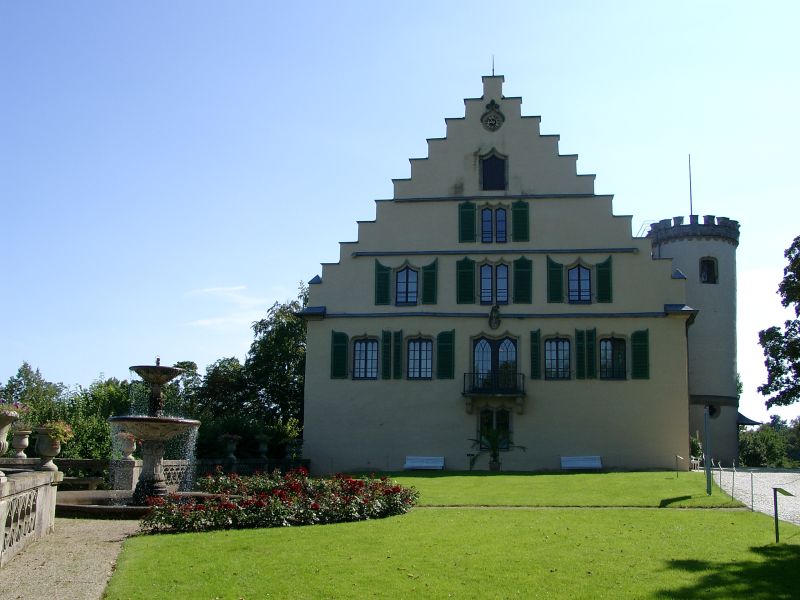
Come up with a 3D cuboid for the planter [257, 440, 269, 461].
[{"bbox_3d":[-4.882,5.362,28.000,0.402,0.700,0.402,1,-9,0],"label":"planter"}]

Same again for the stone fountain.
[{"bbox_3d":[-4.790,2.603,15.680,1.840,2.854,1.840,1,-9,0],"label":"stone fountain"}]

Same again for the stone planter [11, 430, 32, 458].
[{"bbox_3d":[-9.433,3.610,19.600,0.489,0.675,0.489,1,-9,0],"label":"stone planter"}]

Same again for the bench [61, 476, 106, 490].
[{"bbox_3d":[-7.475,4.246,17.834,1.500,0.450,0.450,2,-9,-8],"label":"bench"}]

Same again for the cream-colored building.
[{"bbox_3d":[7.734,-0.076,47.034,21.923,19.656,19.000,0,-9,8],"label":"cream-colored building"}]

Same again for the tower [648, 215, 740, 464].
[{"bbox_3d":[15.892,2.339,42.565,4.662,12.886,4.662,0,-9,8],"label":"tower"}]

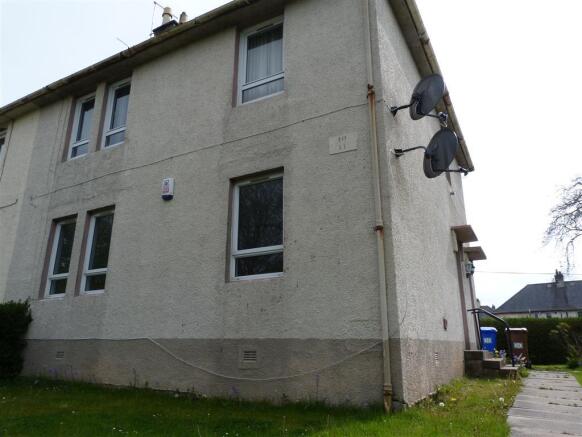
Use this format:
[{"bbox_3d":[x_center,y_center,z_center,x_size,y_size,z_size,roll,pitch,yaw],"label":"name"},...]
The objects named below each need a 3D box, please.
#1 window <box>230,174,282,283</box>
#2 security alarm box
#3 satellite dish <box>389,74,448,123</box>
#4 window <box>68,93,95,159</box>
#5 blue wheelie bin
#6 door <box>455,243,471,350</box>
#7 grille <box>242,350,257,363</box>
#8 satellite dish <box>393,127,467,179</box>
[{"bbox_3d":[-0.419,0.118,5.781,0.895,1.442,0.080,-9,-19,27],"label":"window"},{"bbox_3d":[-1.934,-0.455,6.601,0.220,0.330,0.085,-9,-19,27],"label":"security alarm box"},{"bbox_3d":[1.781,-1.612,5.595,0.740,0.640,0.700,5,-17,-16],"label":"satellite dish"},{"bbox_3d":[-4.123,-1.839,8.462,0.714,1.442,0.080,-9,-19,27],"label":"window"},{"bbox_3d":[6.162,3.908,12.945,0.580,1.070,0.730,-9,-19,27],"label":"blue wheelie bin"},{"bbox_3d":[3.772,1.709,9.400,0.120,2.350,0.820,-9,-19,28],"label":"door"},{"bbox_3d":[-0.504,1.705,5.194,0.200,0.130,0.030,-9,-19,27],"label":"grille"},{"bbox_3d":[1.920,-0.840,5.420,0.820,0.660,0.720,5,-17,-16],"label":"satellite dish"}]

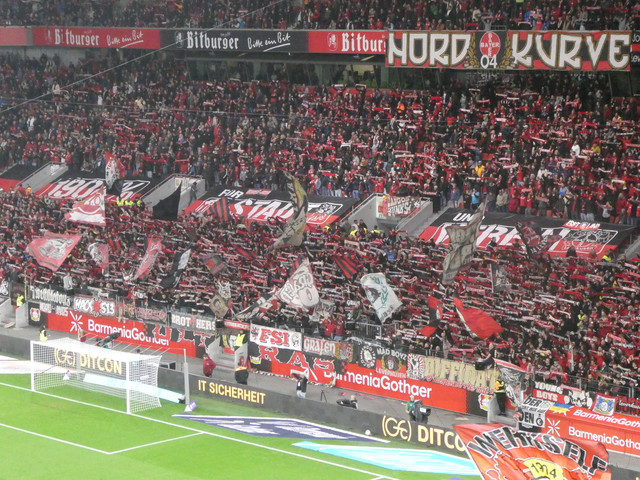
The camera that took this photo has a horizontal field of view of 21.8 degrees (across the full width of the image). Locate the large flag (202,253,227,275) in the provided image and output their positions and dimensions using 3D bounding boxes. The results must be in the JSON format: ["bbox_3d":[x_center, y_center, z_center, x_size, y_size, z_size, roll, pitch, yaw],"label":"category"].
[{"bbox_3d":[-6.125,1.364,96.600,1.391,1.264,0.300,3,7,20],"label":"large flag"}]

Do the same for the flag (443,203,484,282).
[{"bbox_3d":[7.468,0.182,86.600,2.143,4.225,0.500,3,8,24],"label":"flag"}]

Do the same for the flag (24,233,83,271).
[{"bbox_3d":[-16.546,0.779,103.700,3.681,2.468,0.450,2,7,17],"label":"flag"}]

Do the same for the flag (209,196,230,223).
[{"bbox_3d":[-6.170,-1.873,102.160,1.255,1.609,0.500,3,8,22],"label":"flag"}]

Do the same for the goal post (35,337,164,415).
[{"bbox_3d":[-11.116,6.620,82.624,7.560,2.500,2.100,7,10,44],"label":"goal post"}]

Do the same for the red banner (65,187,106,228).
[{"bbox_3d":[-15.502,-2.281,110.000,2.800,2.750,0.450,1,7,5],"label":"red banner"}]

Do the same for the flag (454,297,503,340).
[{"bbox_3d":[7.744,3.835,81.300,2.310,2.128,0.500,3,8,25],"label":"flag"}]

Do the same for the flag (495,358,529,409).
[{"bbox_3d":[8.965,6.718,77.900,1.600,2.300,0.450,2,7,16],"label":"flag"}]

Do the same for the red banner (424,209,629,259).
[{"bbox_3d":[11.172,-0.331,91.178,12.765,0.250,3.197,7,37,43],"label":"red banner"}]

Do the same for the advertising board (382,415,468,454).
[{"bbox_3d":[4.640,8.565,73.414,5.100,0.950,0.200,7,10,44],"label":"advertising board"}]

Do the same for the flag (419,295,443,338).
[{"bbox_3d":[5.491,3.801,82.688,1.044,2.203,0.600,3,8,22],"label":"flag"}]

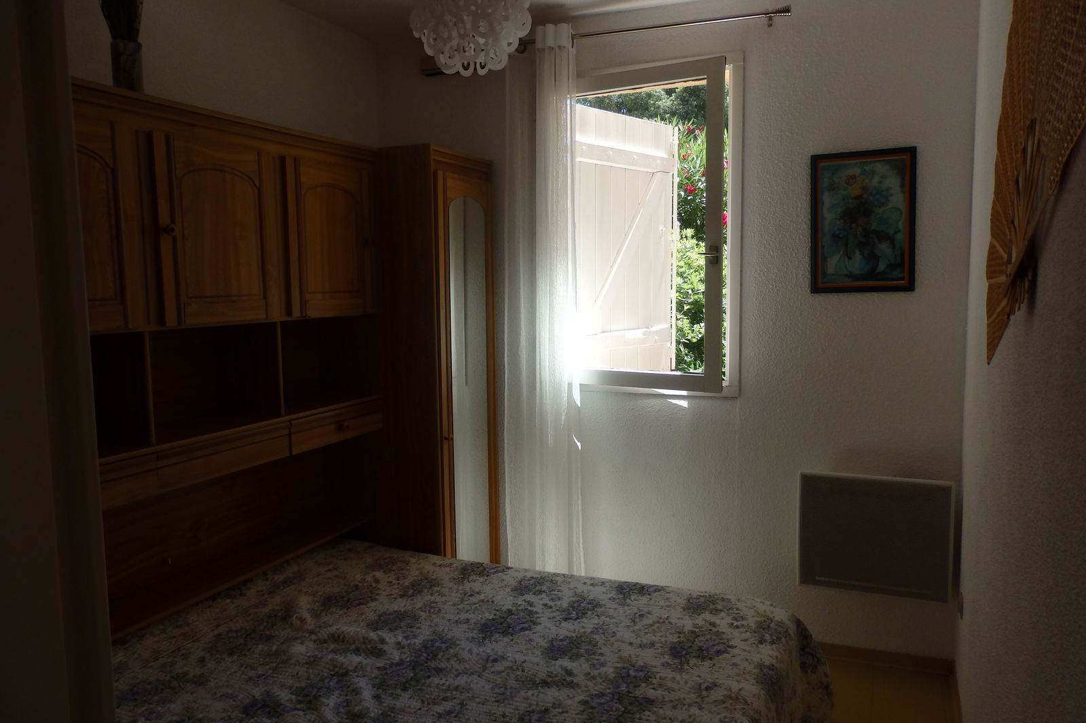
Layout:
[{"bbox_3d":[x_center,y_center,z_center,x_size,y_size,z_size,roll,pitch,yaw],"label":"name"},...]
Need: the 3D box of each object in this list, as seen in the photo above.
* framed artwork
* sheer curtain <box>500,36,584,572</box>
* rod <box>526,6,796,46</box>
[{"bbox_3d":[1.142,-0.496,2.804,0.344,0.497,0.025,1,6,22],"label":"framed artwork"},{"bbox_3d":[0.001,-0.120,3.218,0.346,2.417,0.110,1,6,22],"label":"sheer curtain"},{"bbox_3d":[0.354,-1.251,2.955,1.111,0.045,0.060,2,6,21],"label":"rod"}]

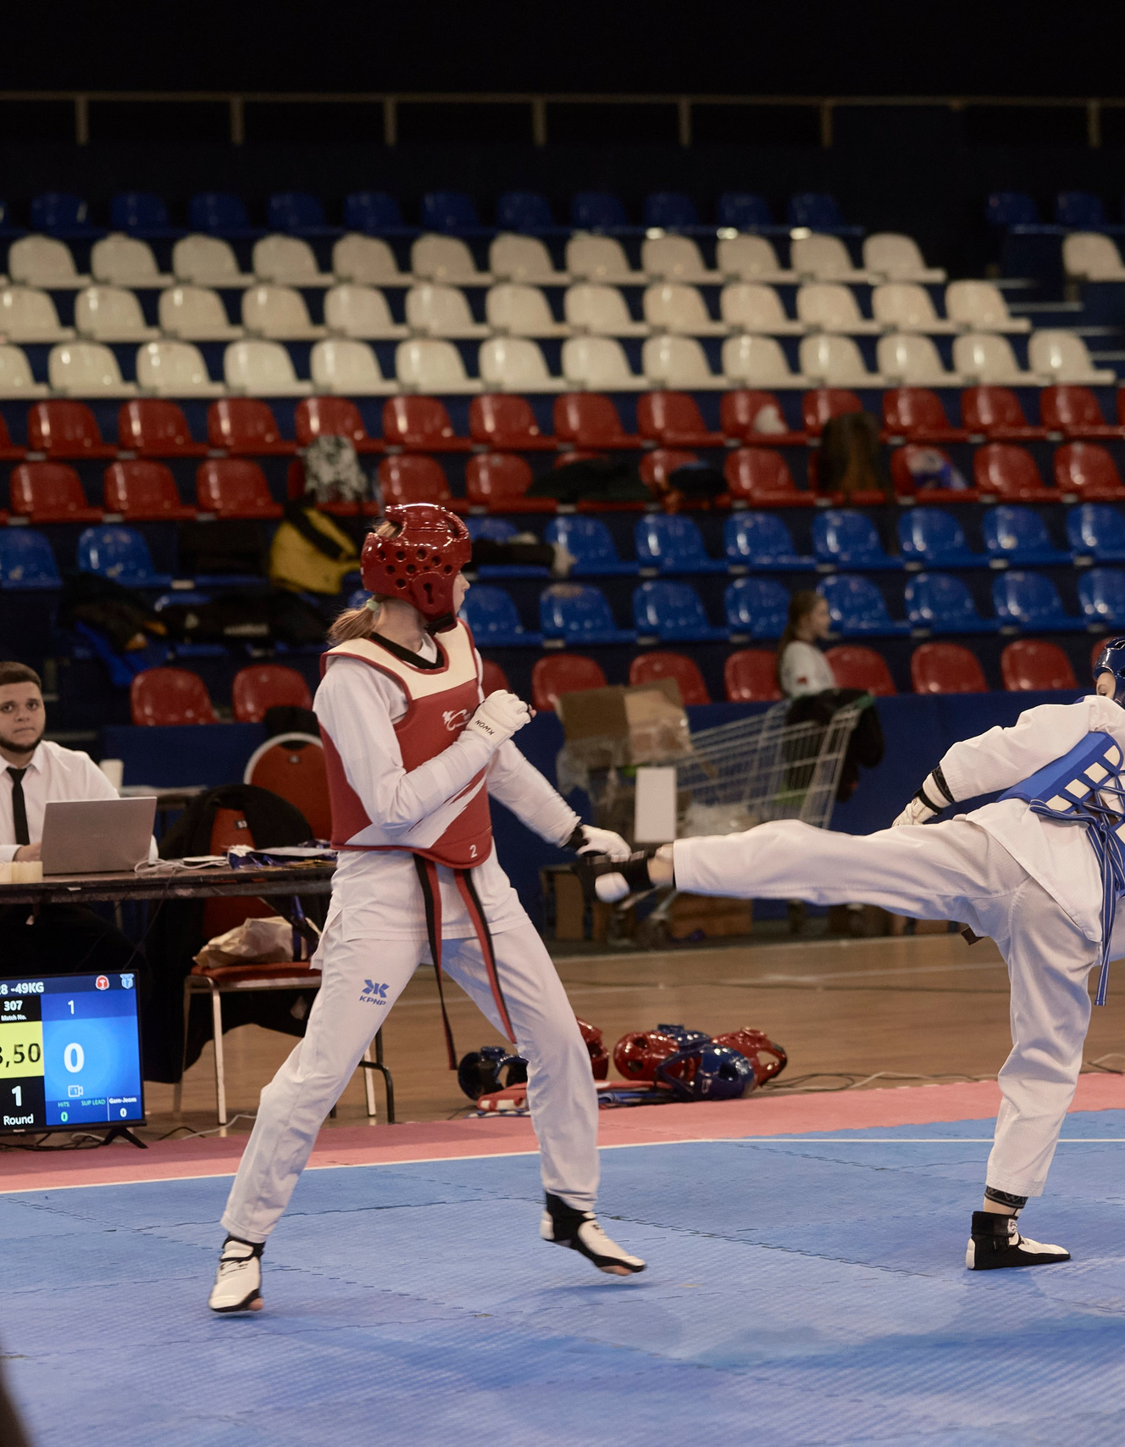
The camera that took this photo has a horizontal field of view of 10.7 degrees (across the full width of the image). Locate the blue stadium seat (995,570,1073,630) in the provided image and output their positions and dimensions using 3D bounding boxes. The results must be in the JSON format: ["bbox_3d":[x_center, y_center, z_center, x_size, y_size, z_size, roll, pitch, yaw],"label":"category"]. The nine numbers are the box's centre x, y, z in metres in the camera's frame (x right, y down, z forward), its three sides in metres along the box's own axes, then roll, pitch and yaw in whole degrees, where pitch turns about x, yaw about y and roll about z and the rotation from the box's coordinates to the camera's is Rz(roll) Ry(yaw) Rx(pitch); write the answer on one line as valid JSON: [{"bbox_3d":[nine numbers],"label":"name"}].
[{"bbox_3d":[2.280,-0.586,28.677,0.410,0.300,0.340,-2,1,-26],"label":"blue stadium seat"}]

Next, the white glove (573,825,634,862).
[{"bbox_3d":[0.084,0.248,12.500,0.140,0.085,0.095,20,2,6],"label":"white glove"}]

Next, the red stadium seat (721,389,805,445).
[{"bbox_3d":[1.011,-1.563,30.729,0.420,0.300,0.380,-2,2,-26],"label":"red stadium seat"}]

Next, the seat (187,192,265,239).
[{"bbox_3d":[-1.847,-2.819,33.438,0.370,0.277,0.350,-2,2,-25],"label":"seat"}]

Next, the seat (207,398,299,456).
[{"bbox_3d":[-1.515,-1.449,29.535,0.370,0.277,0.350,-2,2,-25],"label":"seat"}]

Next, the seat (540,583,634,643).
[{"bbox_3d":[0.124,-0.479,26.840,0.360,0.285,0.375,-2,2,-25],"label":"seat"}]

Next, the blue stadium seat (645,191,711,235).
[{"bbox_3d":[0.715,-3.007,35.545,0.405,0.295,0.360,-2,2,-27],"label":"blue stadium seat"}]

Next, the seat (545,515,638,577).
[{"bbox_3d":[0.158,-0.848,28.683,0.410,0.300,0.340,-2,1,-26],"label":"seat"}]

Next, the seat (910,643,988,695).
[{"bbox_3d":[1.779,-0.227,27.021,0.370,0.277,0.350,-2,2,-25],"label":"seat"}]

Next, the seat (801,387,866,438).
[{"bbox_3d":[1.433,-1.558,30.471,0.360,0.285,0.375,-2,2,-25],"label":"seat"}]

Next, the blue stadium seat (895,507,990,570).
[{"bbox_3d":[1.876,-0.920,29.528,0.410,0.300,0.340,-2,1,-26],"label":"blue stadium seat"}]

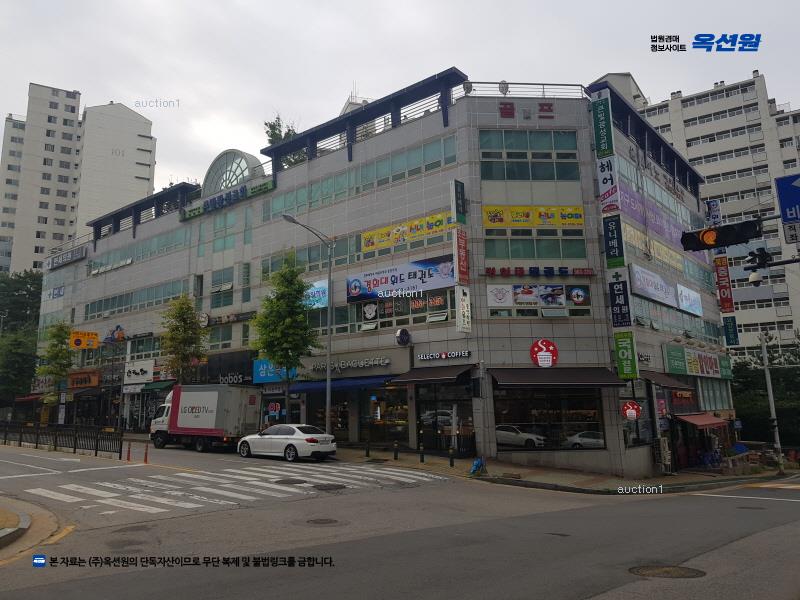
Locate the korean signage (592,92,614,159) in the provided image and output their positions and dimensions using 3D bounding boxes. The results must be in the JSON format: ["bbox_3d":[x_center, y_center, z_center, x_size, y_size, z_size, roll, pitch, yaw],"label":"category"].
[{"bbox_3d":[9.938,-8.609,29.585,0.770,3.361,0.200,-11,-15,40],"label":"korean signage"}]

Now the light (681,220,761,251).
[{"bbox_3d":[6.467,-1.296,12.110,1.420,0.380,0.350,-10,-13,38],"label":"light"}]

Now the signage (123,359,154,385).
[{"bbox_3d":[-18.711,5.231,43.255,3.854,1.562,0.200,-9,-14,37],"label":"signage"}]

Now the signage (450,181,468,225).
[{"bbox_3d":[2.709,-4.454,27.615,0.200,2.004,0.781,-10,-14,39],"label":"signage"}]

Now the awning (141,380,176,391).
[{"bbox_3d":[-17.120,6.110,42.478,3.000,0.650,1.150,-9,-13,37],"label":"awning"}]

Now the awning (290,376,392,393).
[{"bbox_3d":[-2.973,4.298,30.705,6.876,0.615,0.800,-10,-14,35],"label":"awning"}]

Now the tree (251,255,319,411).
[{"bbox_3d":[-5.696,2.426,30.154,3.262,9.835,3.262,-1,-11,0],"label":"tree"}]

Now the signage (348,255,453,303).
[{"bbox_3d":[-0.078,-0.932,30.211,6.804,1.527,0.150,-9,-13,37],"label":"signage"}]

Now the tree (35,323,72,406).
[{"bbox_3d":[-25.626,5.558,44.499,2.616,8.347,2.616,-10,-14,35],"label":"tree"}]

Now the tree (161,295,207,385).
[{"bbox_3d":[-12.893,3.933,36.001,3.000,8.800,3.000,-9,-13,37],"label":"tree"}]

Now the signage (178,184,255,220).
[{"bbox_3d":[-12.206,-6.448,40.541,8.254,0.800,0.400,-10,-14,37],"label":"signage"}]

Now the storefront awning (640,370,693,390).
[{"bbox_3d":[13.903,4.227,31.525,1.347,0.965,6.923,-10,-14,37],"label":"storefront awning"}]

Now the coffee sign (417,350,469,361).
[{"bbox_3d":[2.017,2.633,28.660,2.950,0.400,0.140,-9,-13,37],"label":"coffee sign"}]

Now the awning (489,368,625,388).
[{"bbox_3d":[6.766,3.392,26.128,5.526,0.969,1.500,0,-11,-4],"label":"awning"}]

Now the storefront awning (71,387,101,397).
[{"bbox_3d":[-25.114,7.393,48.600,3.300,0.720,1.050,-9,-13,37],"label":"storefront awning"}]

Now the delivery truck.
[{"bbox_3d":[-10.017,6.037,30.892,6.250,3.200,2.200,-7,-12,36],"label":"delivery truck"}]

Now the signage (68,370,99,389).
[{"bbox_3d":[-25.509,6.505,48.824,5.037,1.221,0.300,-10,-14,37],"label":"signage"}]

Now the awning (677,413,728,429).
[{"bbox_3d":[17.510,6.919,34.659,1.150,0.800,6.500,-11,-15,40],"label":"awning"}]

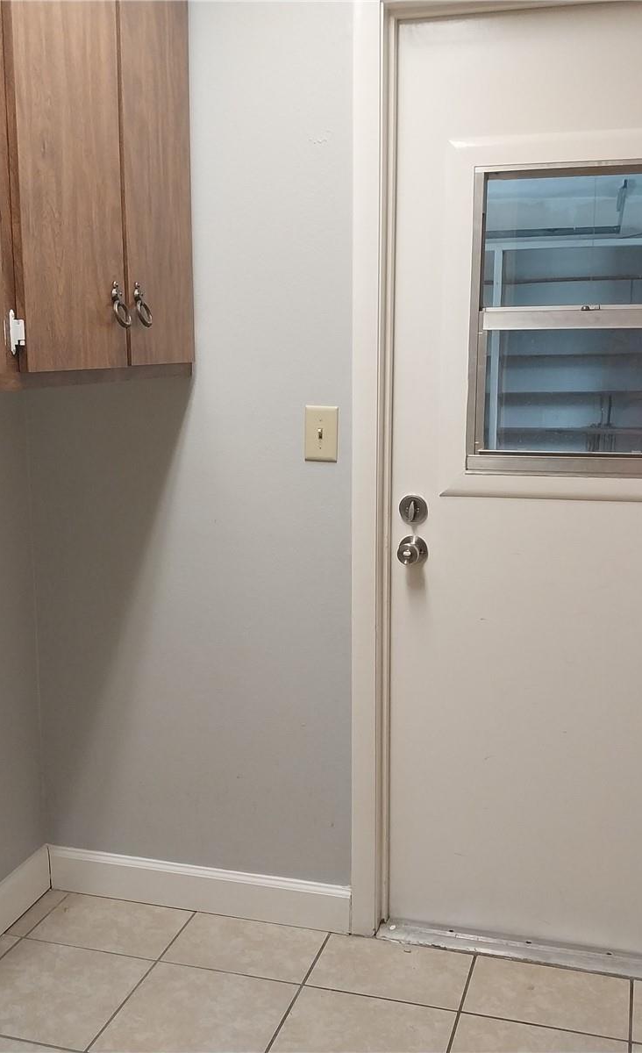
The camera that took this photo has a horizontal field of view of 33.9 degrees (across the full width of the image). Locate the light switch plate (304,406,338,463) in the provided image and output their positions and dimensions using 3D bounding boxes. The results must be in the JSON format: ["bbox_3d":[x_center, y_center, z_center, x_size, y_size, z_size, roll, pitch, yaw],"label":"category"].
[{"bbox_3d":[0.002,-0.198,2.278,0.071,0.117,0.012,2,9,15],"label":"light switch plate"}]

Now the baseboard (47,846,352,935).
[{"bbox_3d":[-0.306,0.867,2.533,0.781,0.119,0.014,2,9,15],"label":"baseboard"}]

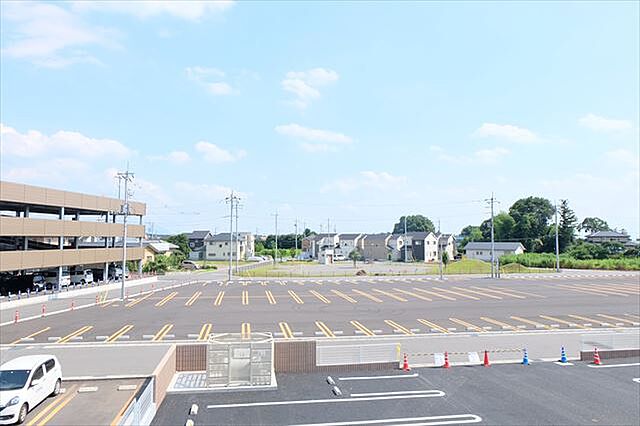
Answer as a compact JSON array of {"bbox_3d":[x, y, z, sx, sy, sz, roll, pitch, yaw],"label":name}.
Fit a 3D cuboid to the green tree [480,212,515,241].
[{"bbox_3d":[52.934,7.151,127.530,10.807,14.333,10.807,-1,-4,22],"label":"green tree"}]

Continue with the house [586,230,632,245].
[{"bbox_3d":[106.641,10.596,157.697,14.500,7.400,9.500,-3,-5,38],"label":"house"}]

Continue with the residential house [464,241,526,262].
[{"bbox_3d":[52.879,11.748,128.793,15.500,5.700,8.000,-3,-5,44],"label":"residential house"}]

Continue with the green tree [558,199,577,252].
[{"bbox_3d":[69.591,4.897,119.410,5.347,17.995,5.347,-2,-4,30],"label":"green tree"}]

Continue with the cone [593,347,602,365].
[{"bbox_3d":[12.235,6.300,18.800,0.380,0.700,0.380,-2,-4,33],"label":"cone"}]

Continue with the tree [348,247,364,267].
[{"bbox_3d":[8.069,10.008,96.065,3.200,4.200,3.200,0,-4,5],"label":"tree"}]

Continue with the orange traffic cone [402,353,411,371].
[{"bbox_3d":[3.875,6.652,19.110,0.360,0.700,0.360,0,-4,5],"label":"orange traffic cone"}]

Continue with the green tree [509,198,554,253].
[{"bbox_3d":[62.432,4.670,125.372,13.888,19.132,13.888,-1,-4,26],"label":"green tree"}]

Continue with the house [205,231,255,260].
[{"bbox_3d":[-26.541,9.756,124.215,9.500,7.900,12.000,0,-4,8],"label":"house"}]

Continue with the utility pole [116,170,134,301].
[{"bbox_3d":[-18.205,2.063,39.847,1.600,12.000,1.000,1,-4,-10],"label":"utility pole"}]

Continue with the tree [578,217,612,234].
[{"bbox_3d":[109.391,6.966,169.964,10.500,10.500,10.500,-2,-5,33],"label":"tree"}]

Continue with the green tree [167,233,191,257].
[{"bbox_3d":[-31.439,8.018,94.766,5.570,7.139,5.570,2,-4,-18],"label":"green tree"}]

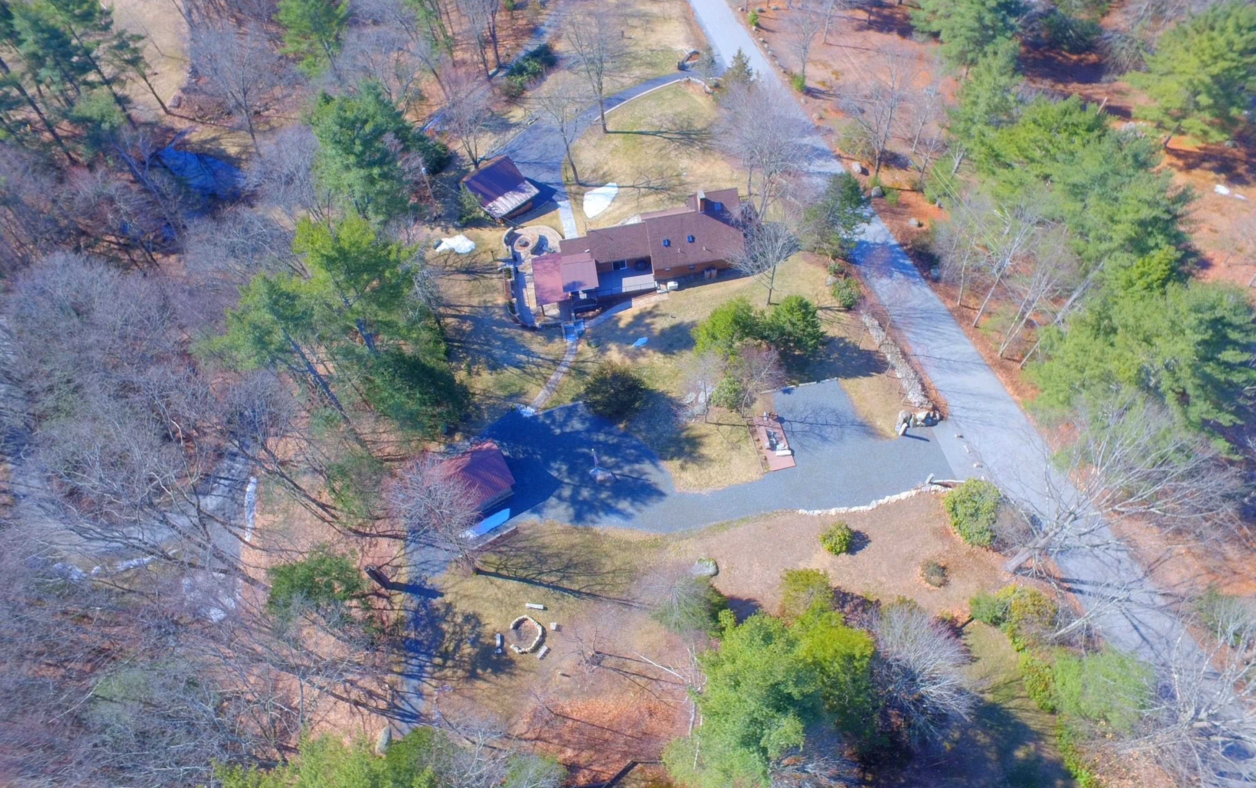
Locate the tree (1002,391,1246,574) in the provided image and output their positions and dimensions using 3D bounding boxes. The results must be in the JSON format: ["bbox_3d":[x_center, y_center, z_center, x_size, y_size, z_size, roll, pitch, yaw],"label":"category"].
[{"bbox_3d":[32.200,7.600,52.300,13.500,16.000,13.500,-5,53,0],"label":"tree"}]

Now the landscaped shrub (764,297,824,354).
[{"bbox_3d":[17.300,-7.300,75.200,6.100,5.800,6.100,-5,53,0],"label":"landscaped shrub"}]

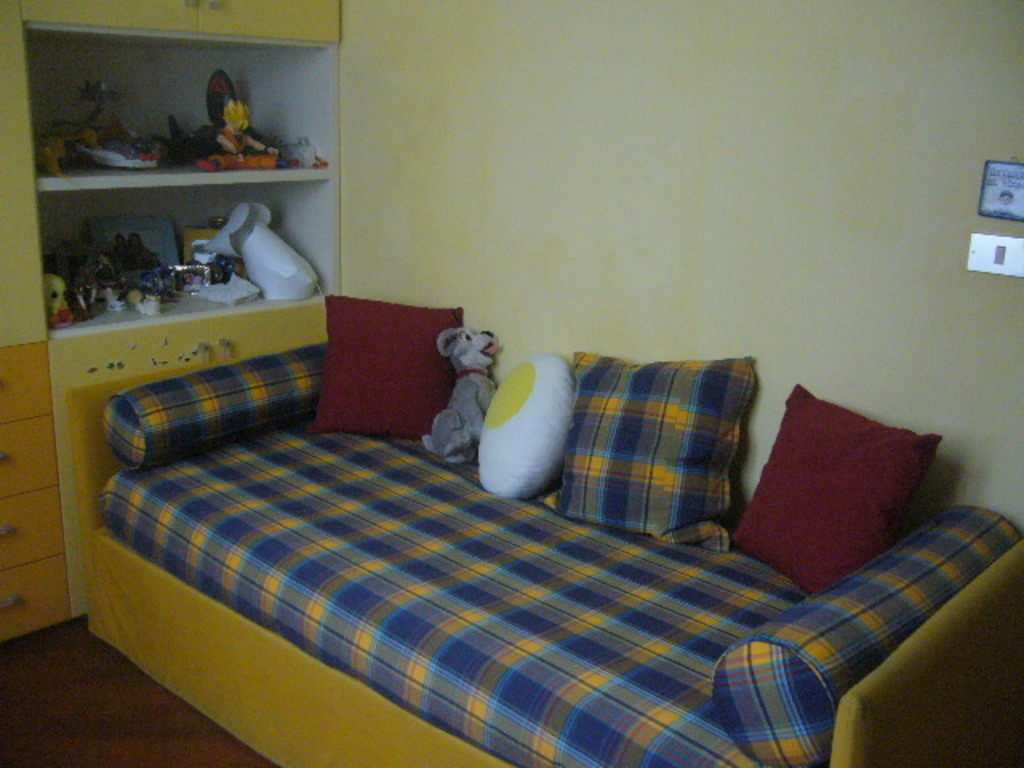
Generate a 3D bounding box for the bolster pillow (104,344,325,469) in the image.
[{"bbox_3d":[-0.699,0.037,2.853,0.200,0.200,0.800,15,21,39],"label":"bolster pillow"}]

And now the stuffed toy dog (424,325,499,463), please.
[{"bbox_3d":[-0.136,0.022,2.754,0.205,0.348,0.150,4,15,6],"label":"stuffed toy dog"}]

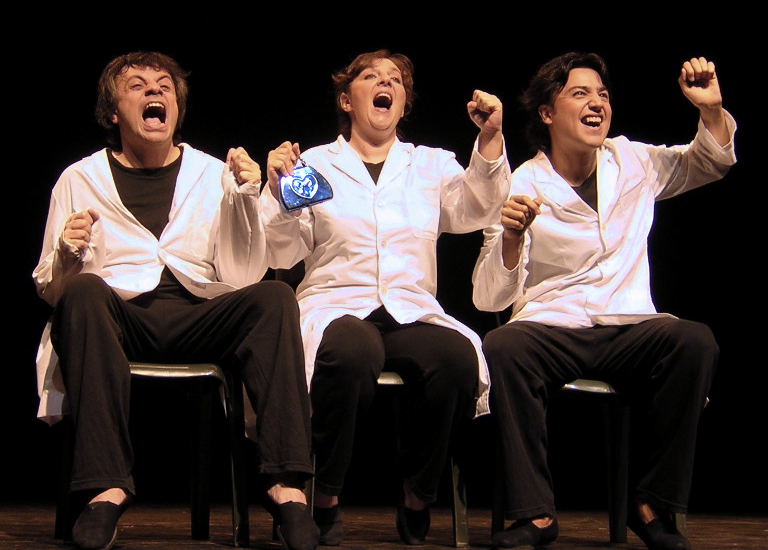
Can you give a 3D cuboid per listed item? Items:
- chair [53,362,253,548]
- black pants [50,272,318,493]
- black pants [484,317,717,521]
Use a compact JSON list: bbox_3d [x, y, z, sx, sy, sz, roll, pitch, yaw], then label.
[{"bbox_3d":[-0.599,0.271,3.287,0.430,0.810,0.510,4,-10,-18],"label":"chair"},{"bbox_3d":[-0.500,0.285,3.113,0.570,0.520,0.600,3,-9,-14],"label":"black pants"},{"bbox_3d":[0.531,0.379,3.404,0.560,0.520,0.570,2,-9,-7],"label":"black pants"}]

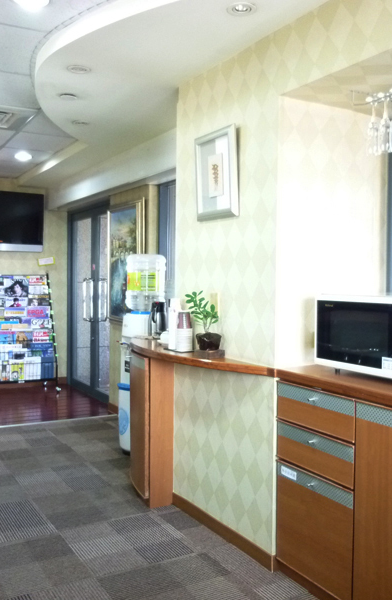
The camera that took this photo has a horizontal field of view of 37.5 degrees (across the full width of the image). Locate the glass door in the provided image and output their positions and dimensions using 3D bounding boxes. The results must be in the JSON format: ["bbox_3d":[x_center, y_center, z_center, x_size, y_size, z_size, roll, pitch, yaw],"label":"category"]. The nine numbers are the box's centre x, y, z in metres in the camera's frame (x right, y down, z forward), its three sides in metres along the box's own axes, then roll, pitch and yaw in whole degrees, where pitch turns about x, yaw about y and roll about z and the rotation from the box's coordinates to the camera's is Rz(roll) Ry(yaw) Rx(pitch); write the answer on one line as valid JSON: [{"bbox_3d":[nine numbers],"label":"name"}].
[{"bbox_3d":[-1.096,0.007,6.021,0.100,1.960,1.500,-1,2,-30],"label":"glass door"}]

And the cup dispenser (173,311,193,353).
[{"bbox_3d":[-0.067,0.157,2.994,0.090,0.215,0.095,-1,2,-30],"label":"cup dispenser"}]

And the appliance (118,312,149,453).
[{"bbox_3d":[-0.359,0.584,4.133,0.340,0.990,0.320,-1,2,-30],"label":"appliance"}]

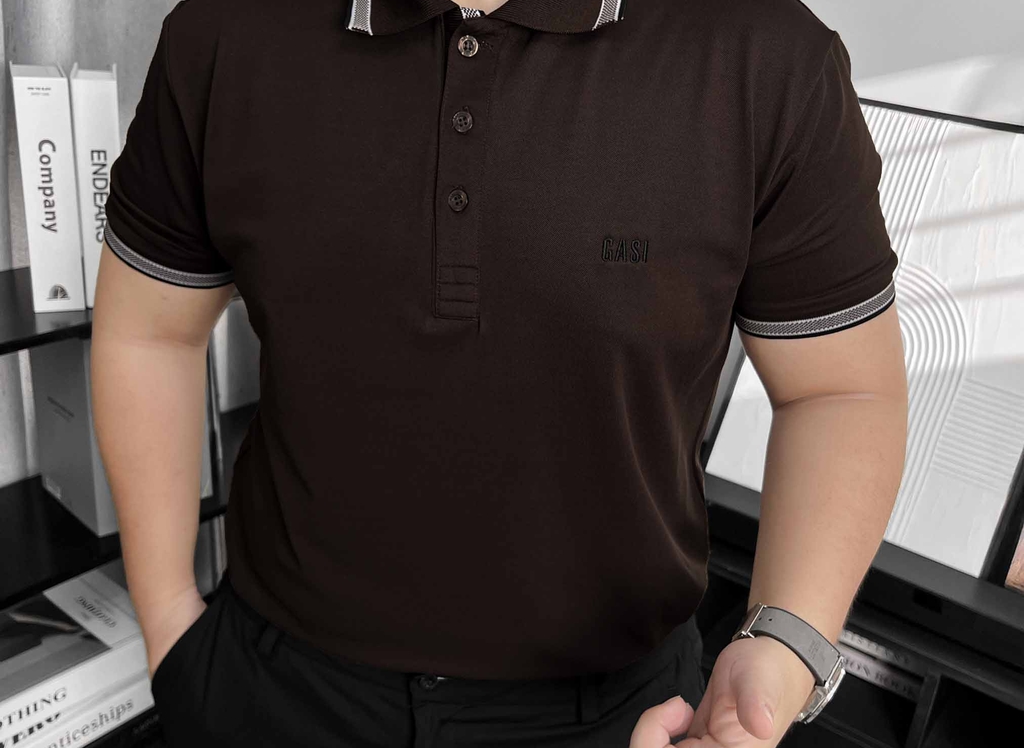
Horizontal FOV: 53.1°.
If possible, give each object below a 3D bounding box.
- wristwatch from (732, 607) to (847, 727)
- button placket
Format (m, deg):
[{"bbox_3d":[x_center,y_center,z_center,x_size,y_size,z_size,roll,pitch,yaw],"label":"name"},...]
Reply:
[{"bbox_3d":[0.167,0.176,0.630,0.067,0.066,0.041,39,57,14],"label":"wristwatch"},{"bbox_3d":[-0.029,-0.130,0.650,0.032,0.193,0.020,5,5,5],"label":"button placket"}]

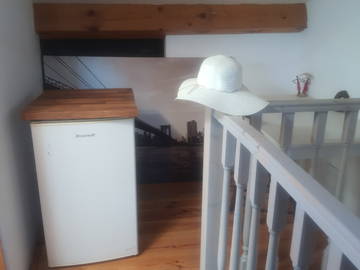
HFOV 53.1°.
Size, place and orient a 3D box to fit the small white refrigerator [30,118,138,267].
[{"bbox_3d":[-0.516,0.241,2.119,0.484,0.830,0.530,-3,18,-10],"label":"small white refrigerator"}]

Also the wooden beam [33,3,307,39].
[{"bbox_3d":[-0.039,-0.852,2.672,1.955,0.225,0.160,-1,17,-5],"label":"wooden beam"}]

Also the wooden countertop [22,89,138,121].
[{"bbox_3d":[-0.522,-0.179,2.001,0.536,0.040,0.560,-3,18,-10],"label":"wooden countertop"}]

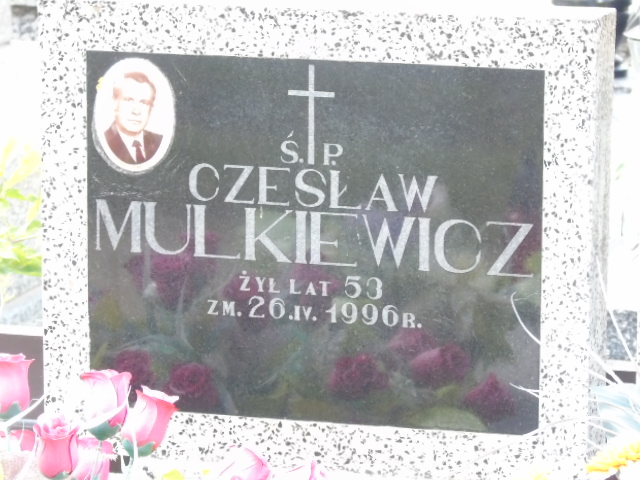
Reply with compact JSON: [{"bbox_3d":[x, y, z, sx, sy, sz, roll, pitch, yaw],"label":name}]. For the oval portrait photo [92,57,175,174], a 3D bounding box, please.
[{"bbox_3d":[-0.198,-0.129,3.614,0.092,0.125,0.010,3,12,14],"label":"oval portrait photo"}]

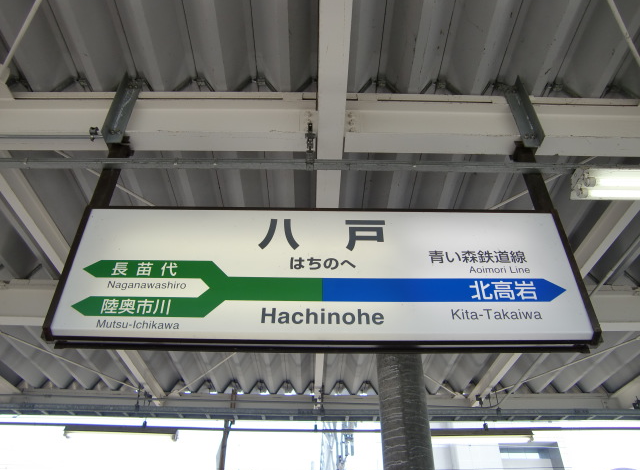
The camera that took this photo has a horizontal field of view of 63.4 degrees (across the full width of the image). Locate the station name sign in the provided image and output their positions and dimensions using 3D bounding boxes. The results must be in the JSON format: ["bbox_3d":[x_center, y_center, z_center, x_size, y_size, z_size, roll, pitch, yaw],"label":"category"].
[{"bbox_3d":[0.013,0.174,2.168,2.090,0.620,0.145,0,-38,0],"label":"station name sign"}]

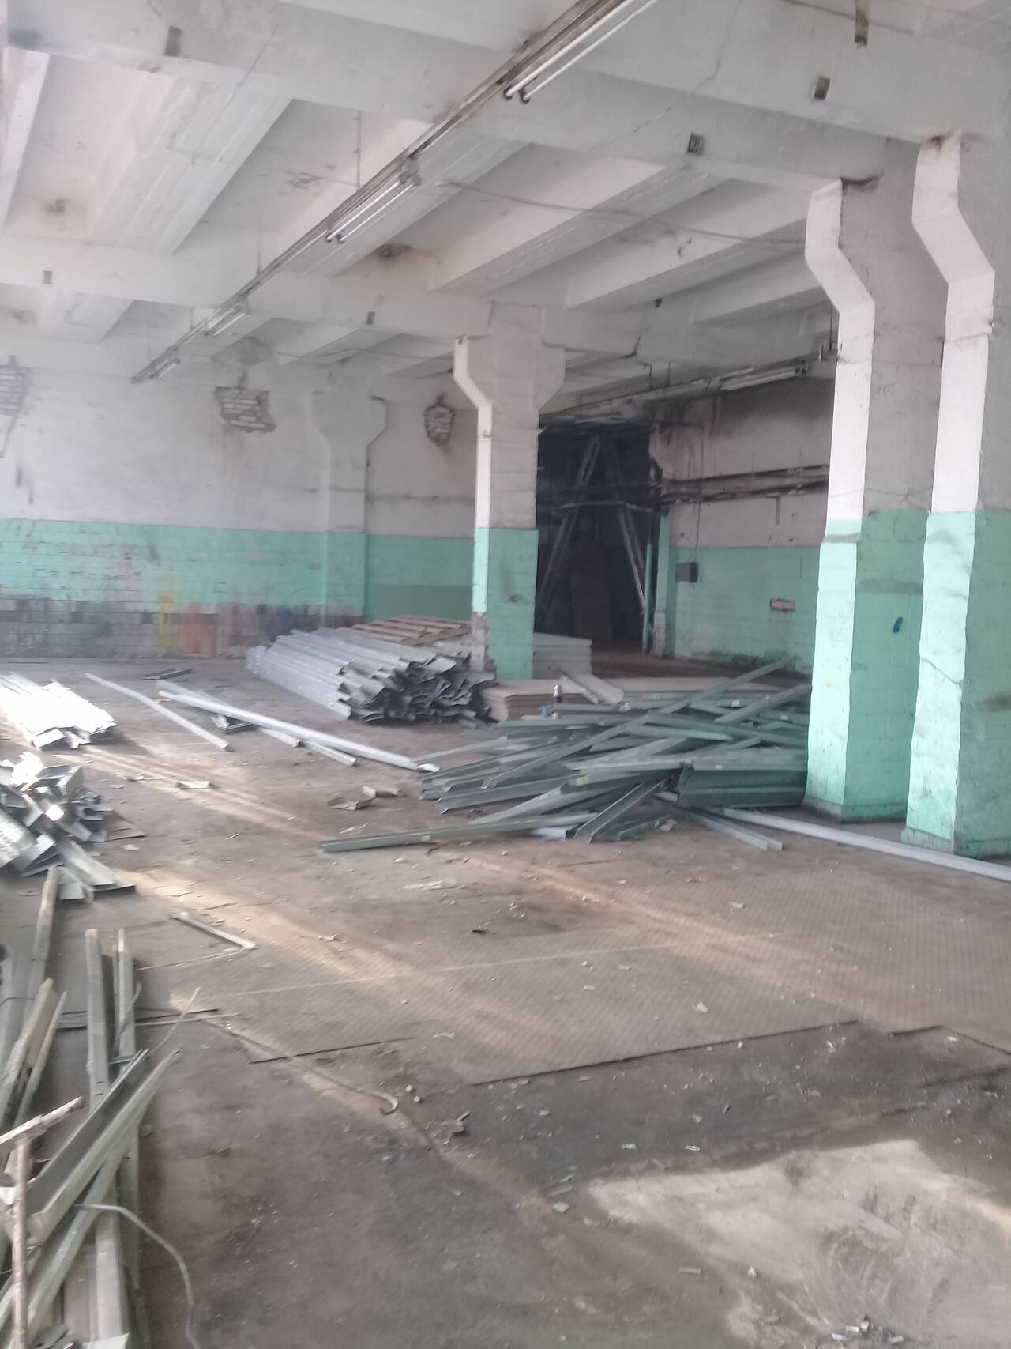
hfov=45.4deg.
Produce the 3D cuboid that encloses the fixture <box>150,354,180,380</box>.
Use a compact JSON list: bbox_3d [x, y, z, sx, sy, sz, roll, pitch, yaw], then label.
[{"bbox_3d":[-4.133,-3.723,14.646,0.145,0.130,1.500,-1,6,-25],"label":"fixture"}]

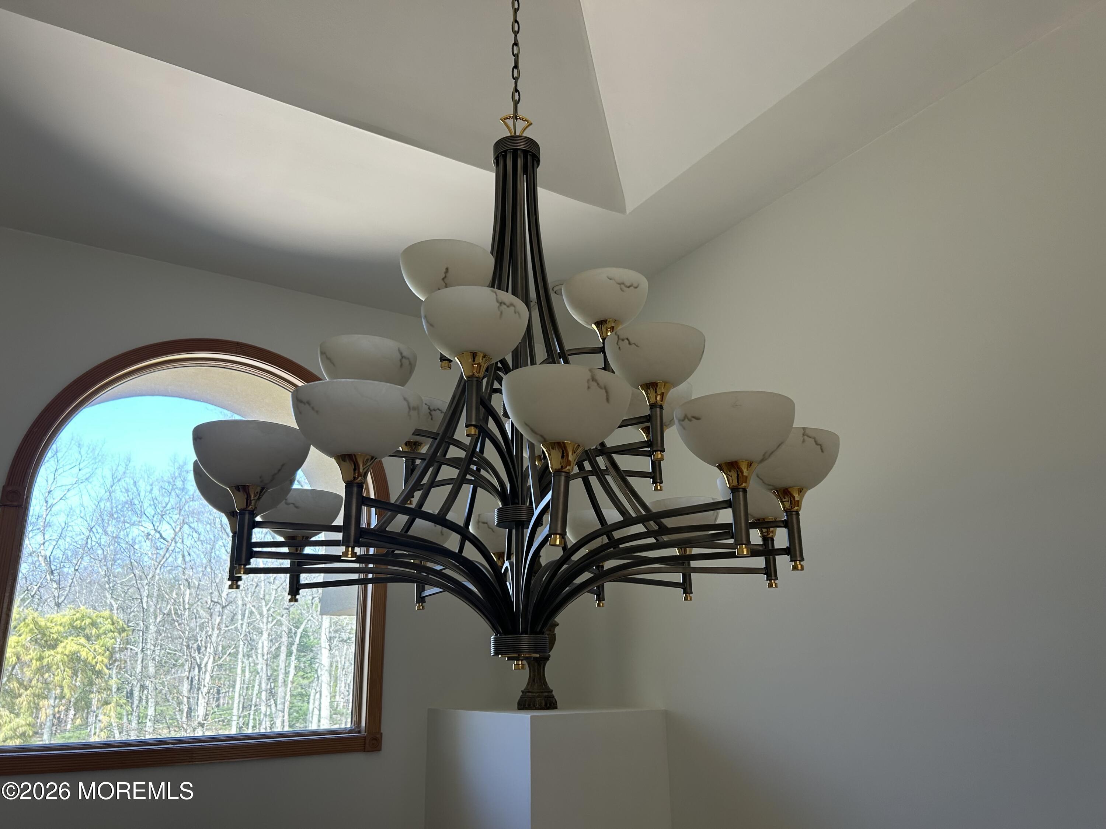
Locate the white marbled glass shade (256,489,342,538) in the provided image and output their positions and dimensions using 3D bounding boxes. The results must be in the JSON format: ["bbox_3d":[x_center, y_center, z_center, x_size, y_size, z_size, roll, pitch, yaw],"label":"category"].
[{"bbox_3d":[-0.589,0.242,1.933,0.196,0.097,0.196,4,-18,-16],"label":"white marbled glass shade"}]

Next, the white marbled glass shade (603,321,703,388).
[{"bbox_3d":[0.200,-0.095,1.651,0.196,0.097,0.196,-4,-18,7],"label":"white marbled glass shade"}]

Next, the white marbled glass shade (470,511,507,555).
[{"bbox_3d":[-0.129,0.334,2.274,0.196,0.097,0.196,0,-18,-3],"label":"white marbled glass shade"}]

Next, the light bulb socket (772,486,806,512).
[{"bbox_3d":[0.476,0.172,1.664,0.070,0.041,0.070,-1,-18,0],"label":"light bulb socket"}]

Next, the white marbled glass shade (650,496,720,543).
[{"bbox_3d":[0.330,0.278,2.112,0.196,0.097,0.196,-4,-18,8],"label":"white marbled glass shade"}]

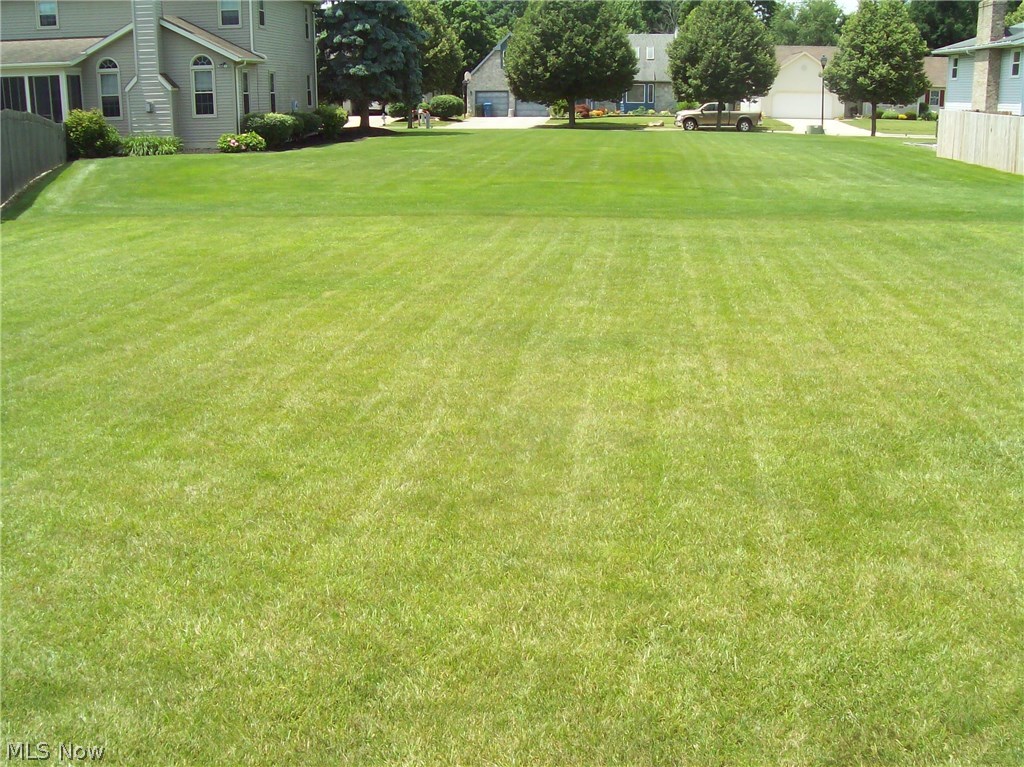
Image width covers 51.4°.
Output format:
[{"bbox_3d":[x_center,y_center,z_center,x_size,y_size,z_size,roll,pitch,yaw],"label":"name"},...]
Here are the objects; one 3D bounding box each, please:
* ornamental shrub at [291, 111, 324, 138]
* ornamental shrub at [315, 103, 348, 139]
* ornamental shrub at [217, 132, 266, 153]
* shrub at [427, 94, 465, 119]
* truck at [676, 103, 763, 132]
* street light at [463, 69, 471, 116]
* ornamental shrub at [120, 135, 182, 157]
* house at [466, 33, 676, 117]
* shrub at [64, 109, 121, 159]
[{"bbox_3d":[-8.443,-10.665,43.800,1.317,1.077,1.300,2,15,6],"label":"ornamental shrub"},{"bbox_3d":[-7.785,-11.375,46.000,1.469,1.470,1.400,2,15,6],"label":"ornamental shrub"},{"bbox_3d":[-8.856,-7.907,34.900,1.639,0.587,1.000,2,15,6],"label":"ornamental shrub"},{"bbox_3d":[-5.282,-22.134,85.000,3.035,1.885,2.700,2,15,6],"label":"shrub"},{"bbox_3d":[13.845,-17.932,71.700,5.820,1.899,2.020,2,15,6],"label":"truck"},{"bbox_3d":[-3.716,-23.694,87.000,0.700,3.608,0.700,0,15,0],"label":"street light"},{"bbox_3d":[-11.633,-7.697,34.400,2.004,0.632,1.100,2,15,6],"label":"ornamental shrub"},{"bbox_3d":[5.797,-26.833,93.000,18.146,6.680,10.500,2,15,6],"label":"house"},{"bbox_3d":[-13.327,-7.978,33.900,1.784,1.484,1.600,2,15,6],"label":"shrub"}]

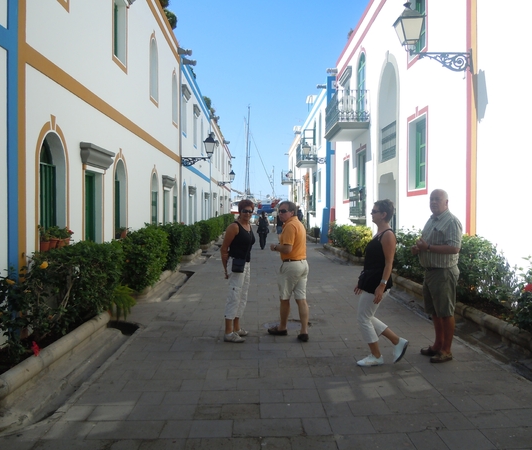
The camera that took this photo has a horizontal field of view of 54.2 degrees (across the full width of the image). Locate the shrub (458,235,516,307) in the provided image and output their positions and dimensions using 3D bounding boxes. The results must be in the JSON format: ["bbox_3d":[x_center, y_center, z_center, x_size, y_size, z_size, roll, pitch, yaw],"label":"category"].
[{"bbox_3d":[2.840,0.590,6.800,0.750,0.950,0.950,0,1,-1],"label":"shrub"}]

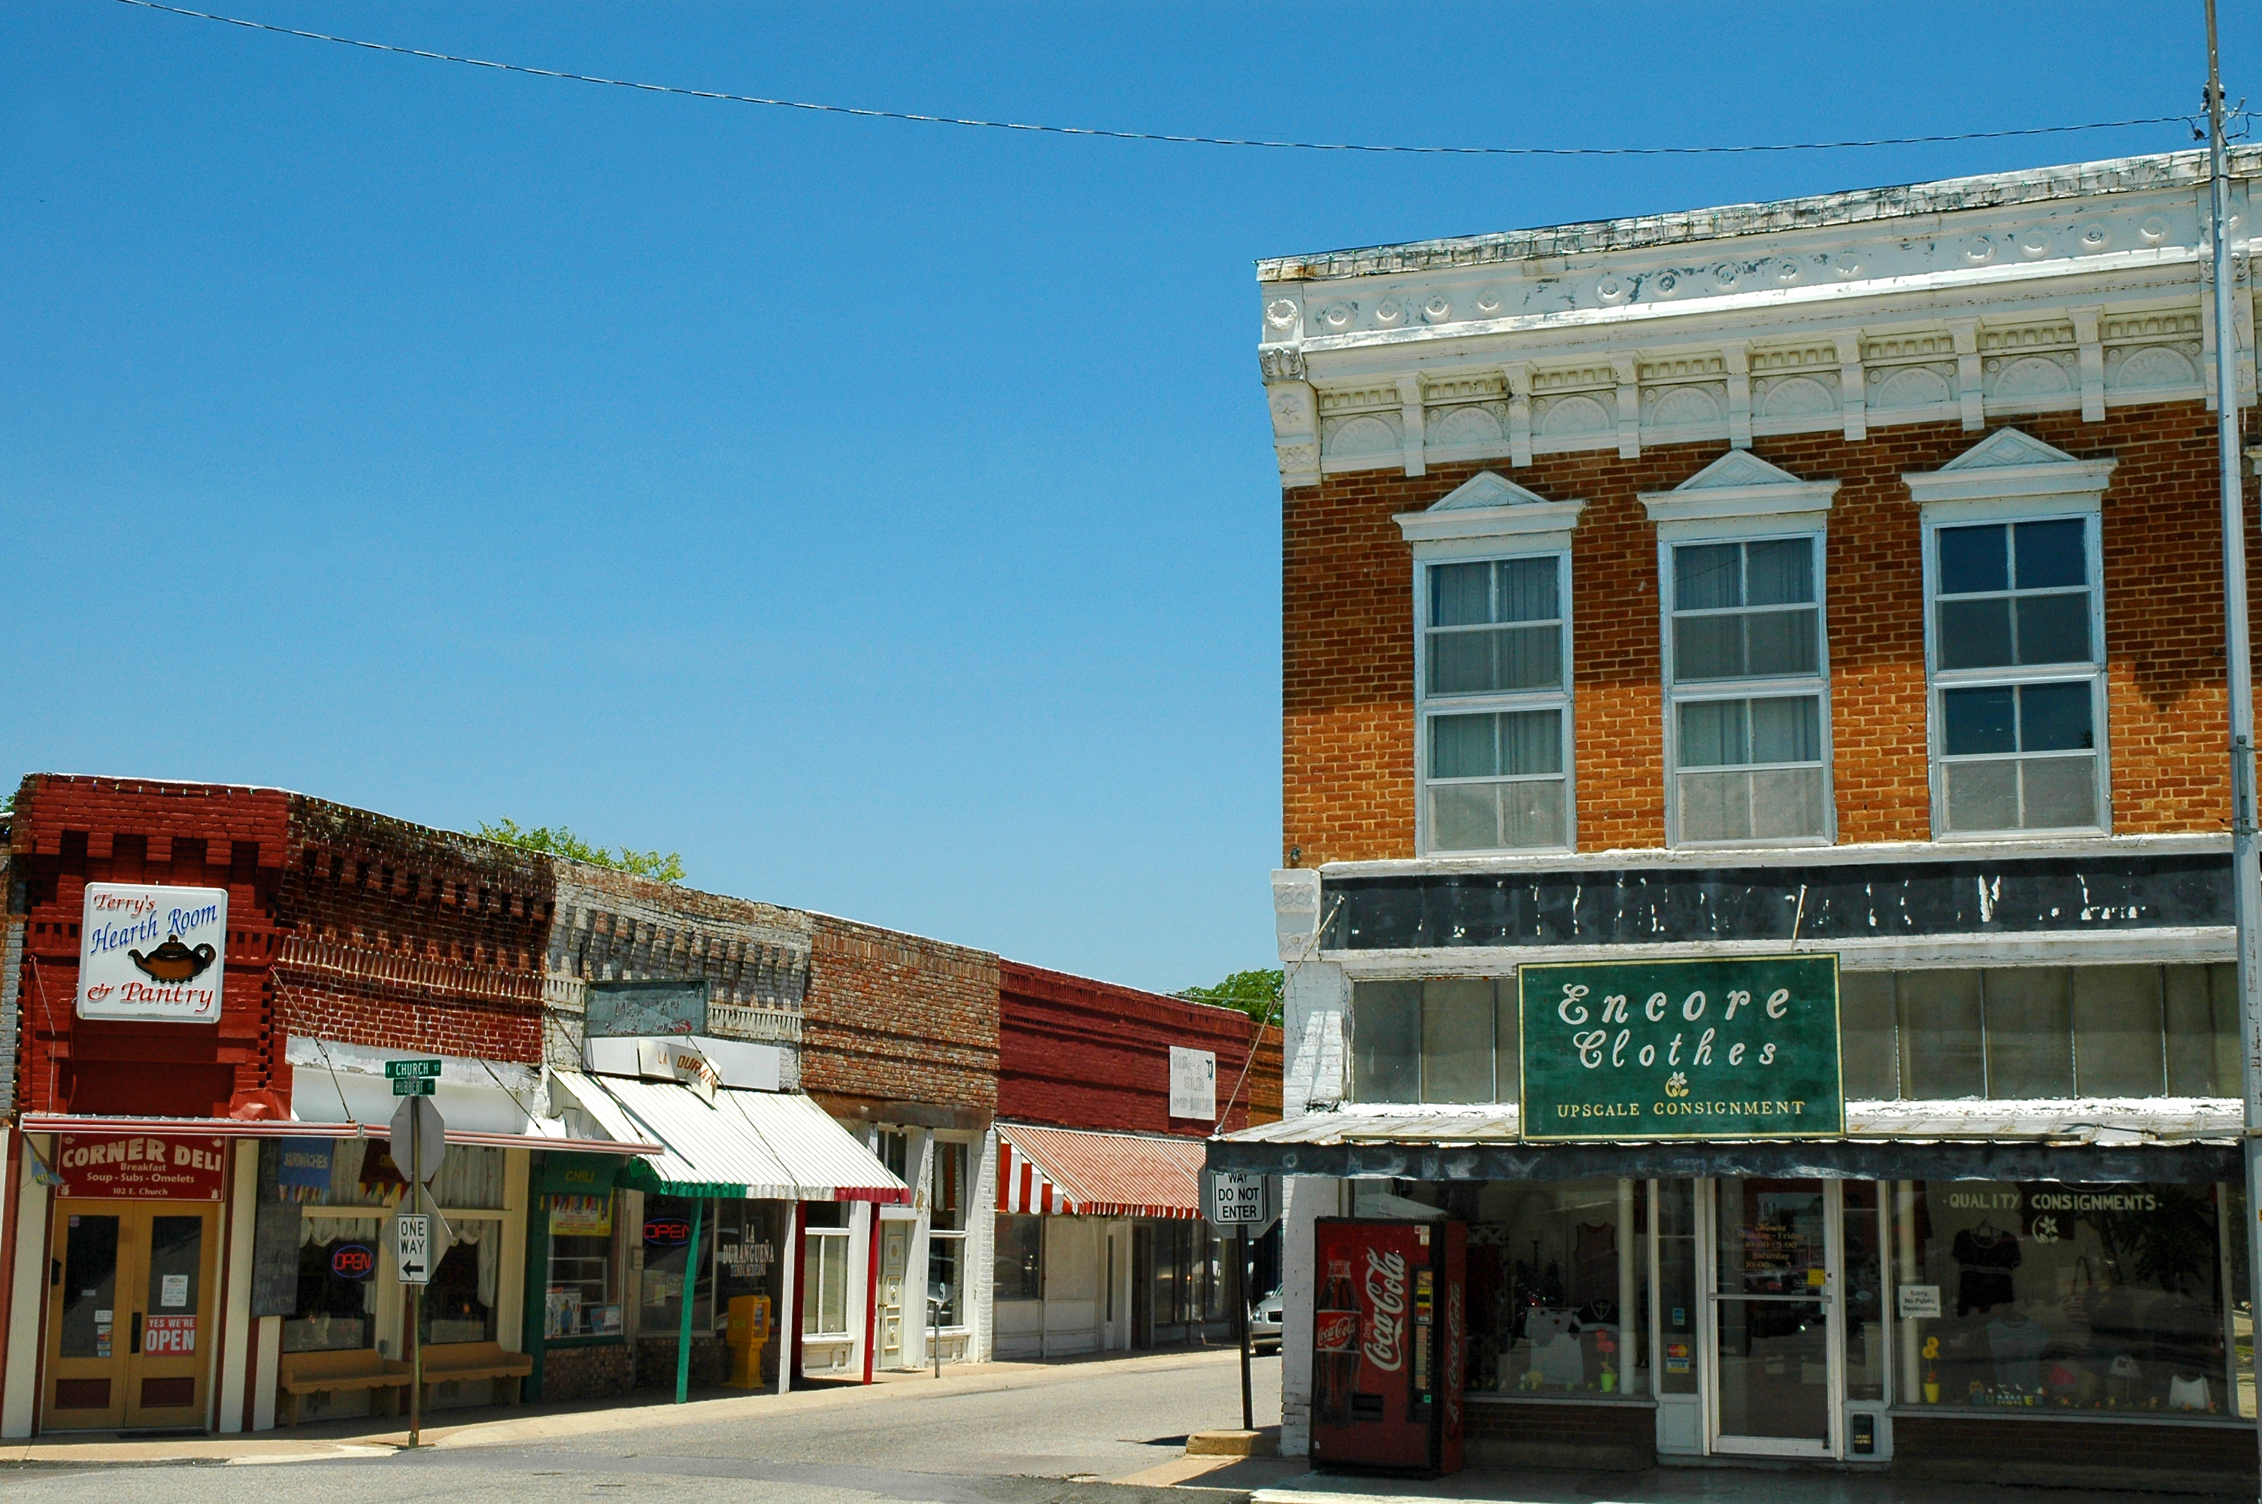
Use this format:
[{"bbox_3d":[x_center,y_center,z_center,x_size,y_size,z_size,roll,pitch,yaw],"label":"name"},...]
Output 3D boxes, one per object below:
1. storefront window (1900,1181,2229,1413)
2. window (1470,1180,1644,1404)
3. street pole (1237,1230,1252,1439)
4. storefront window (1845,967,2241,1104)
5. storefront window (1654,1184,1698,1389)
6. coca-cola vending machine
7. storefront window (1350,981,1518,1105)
[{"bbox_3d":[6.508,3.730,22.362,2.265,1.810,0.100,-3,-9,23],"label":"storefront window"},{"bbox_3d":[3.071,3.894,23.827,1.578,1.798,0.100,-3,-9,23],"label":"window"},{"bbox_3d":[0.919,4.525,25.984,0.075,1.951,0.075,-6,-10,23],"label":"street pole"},{"bbox_3d":[6.383,1.999,22.682,2.747,0.930,0.100,-3,-9,23],"label":"storefront window"},{"bbox_3d":[3.998,3.833,23.489,0.316,1.740,0.100,-3,-9,23],"label":"storefront window"},{"bbox_3d":[1.923,4.379,23.634,0.940,1.830,0.780,-3,-9,23],"label":"coca-cola vending machine"},{"bbox_3d":[2.344,2.217,24.400,1.439,0.934,0.100,-3,-9,23],"label":"storefront window"}]

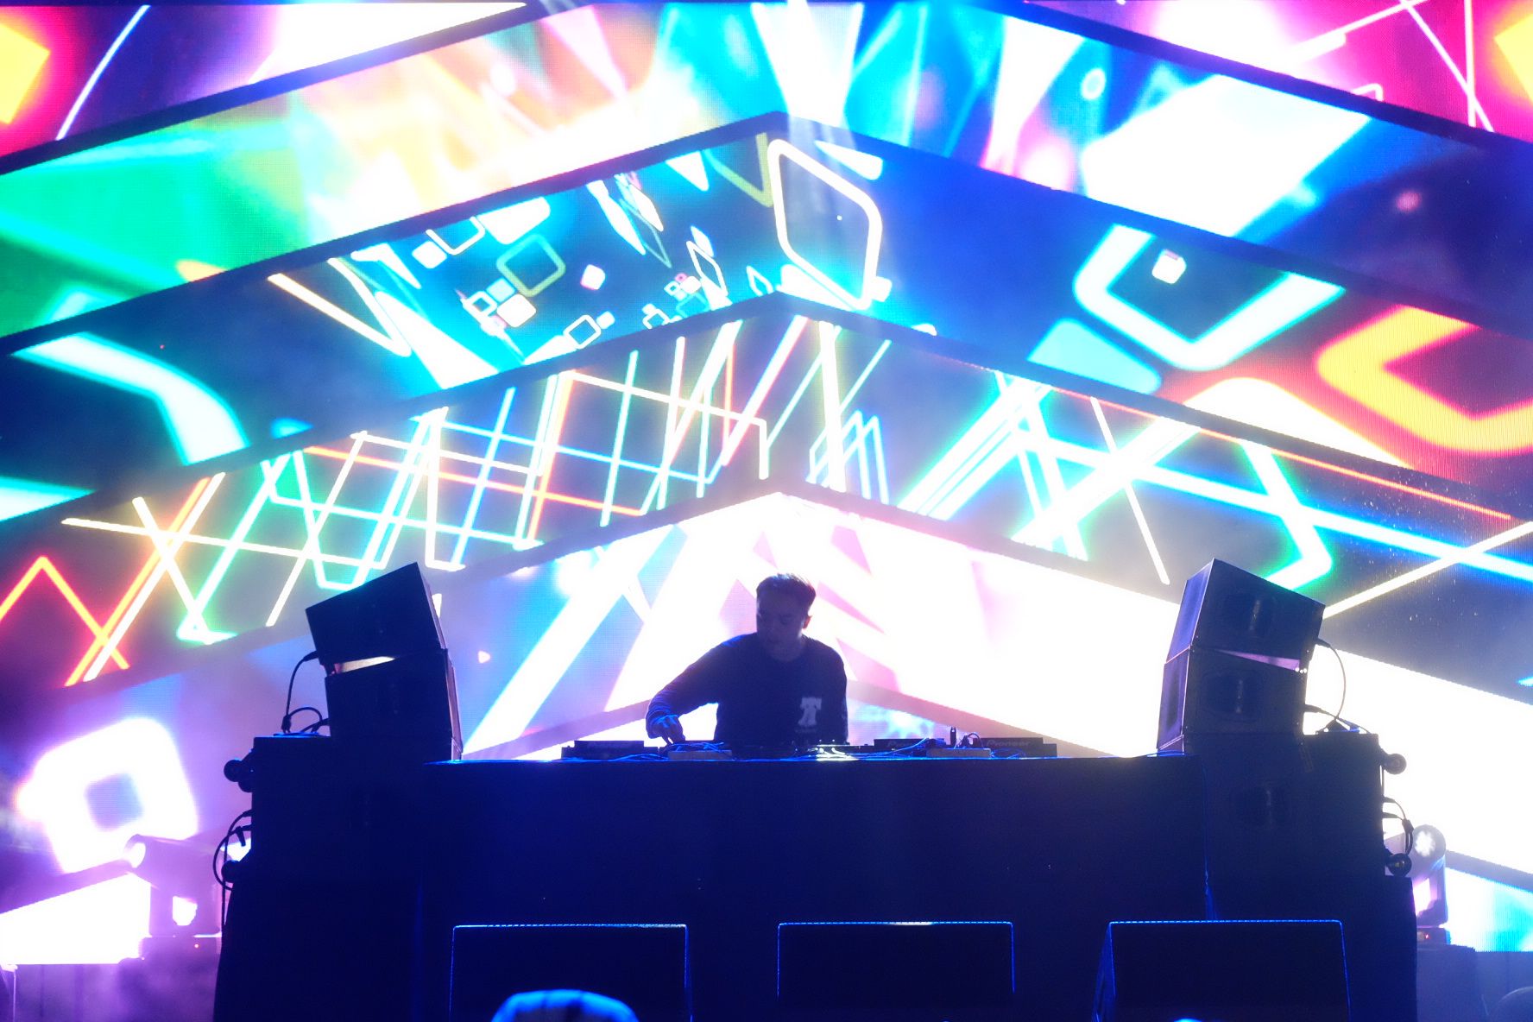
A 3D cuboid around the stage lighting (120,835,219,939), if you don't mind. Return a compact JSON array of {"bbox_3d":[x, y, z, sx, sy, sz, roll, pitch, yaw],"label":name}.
[{"bbox_3d":[-2.440,1.563,15.200,0.400,0.490,0.360,8,-13,-41],"label":"stage lighting"}]

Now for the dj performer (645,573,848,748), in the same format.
[{"bbox_3d":[-0.055,1.060,12.600,0.690,1.740,0.480,-2,-10,6],"label":"dj performer"}]

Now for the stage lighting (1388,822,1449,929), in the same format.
[{"bbox_3d":[2.632,1.524,15.200,0.360,0.490,0.360,4,-11,-23],"label":"stage lighting"}]

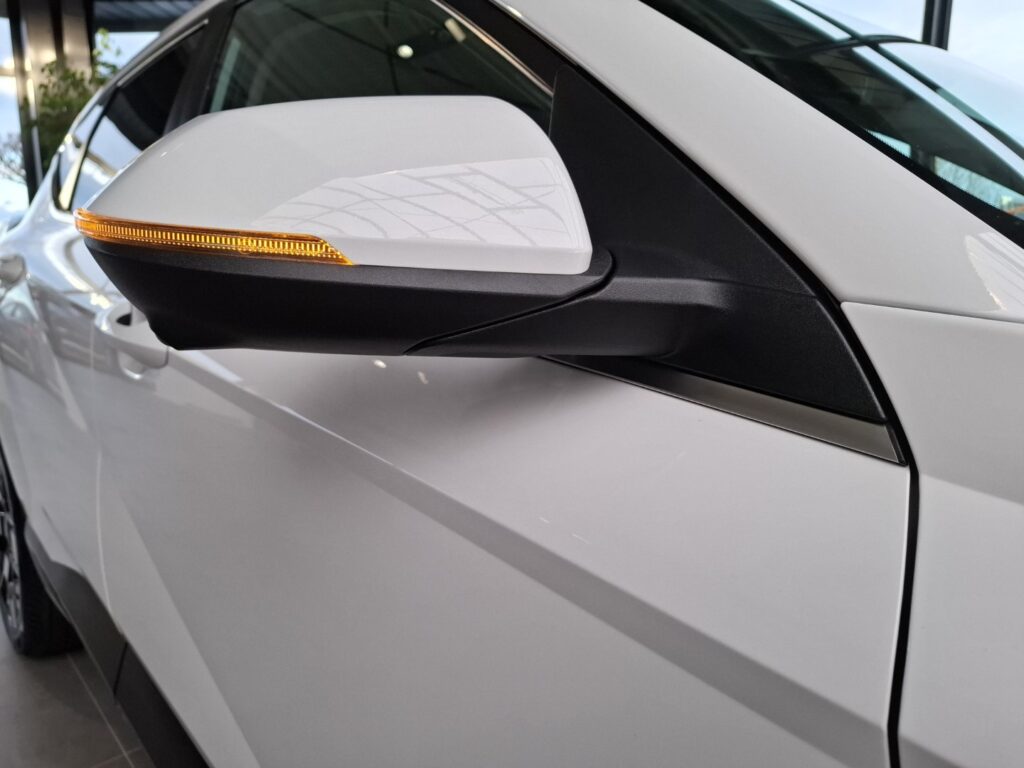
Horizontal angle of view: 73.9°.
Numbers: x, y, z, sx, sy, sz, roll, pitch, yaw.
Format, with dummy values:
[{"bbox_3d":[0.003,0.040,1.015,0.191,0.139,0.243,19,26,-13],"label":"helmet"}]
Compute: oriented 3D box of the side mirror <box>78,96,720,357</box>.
[{"bbox_3d":[-0.061,-0.100,0.433,0.335,0.170,0.180,-7,11,-32],"label":"side mirror"}]

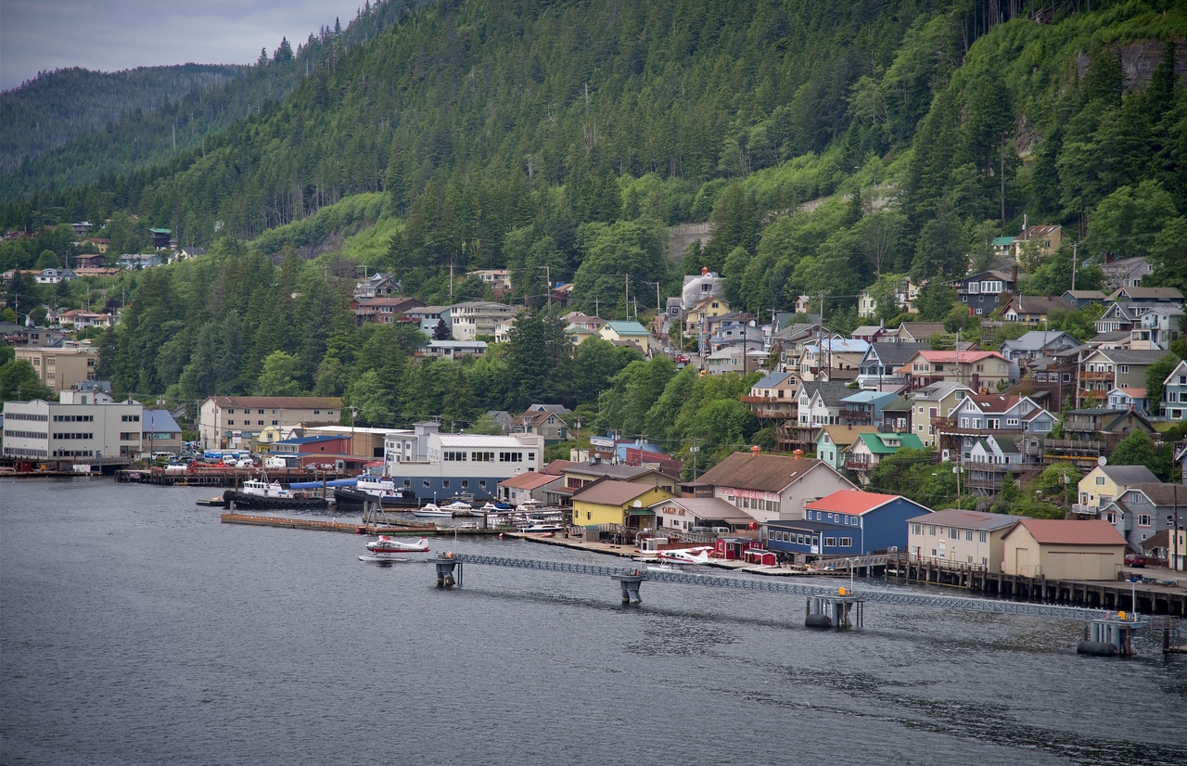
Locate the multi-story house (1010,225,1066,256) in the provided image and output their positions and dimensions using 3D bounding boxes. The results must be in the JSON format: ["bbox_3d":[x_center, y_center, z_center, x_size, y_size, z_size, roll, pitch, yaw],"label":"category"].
[{"bbox_3d":[98.470,-30.886,870.000,8.500,7.700,9.800,0,1,-34],"label":"multi-story house"}]

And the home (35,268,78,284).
[{"bbox_3d":[-188.432,-37.361,1390.000,12.300,6.200,8.500,0,1,30],"label":"home"}]

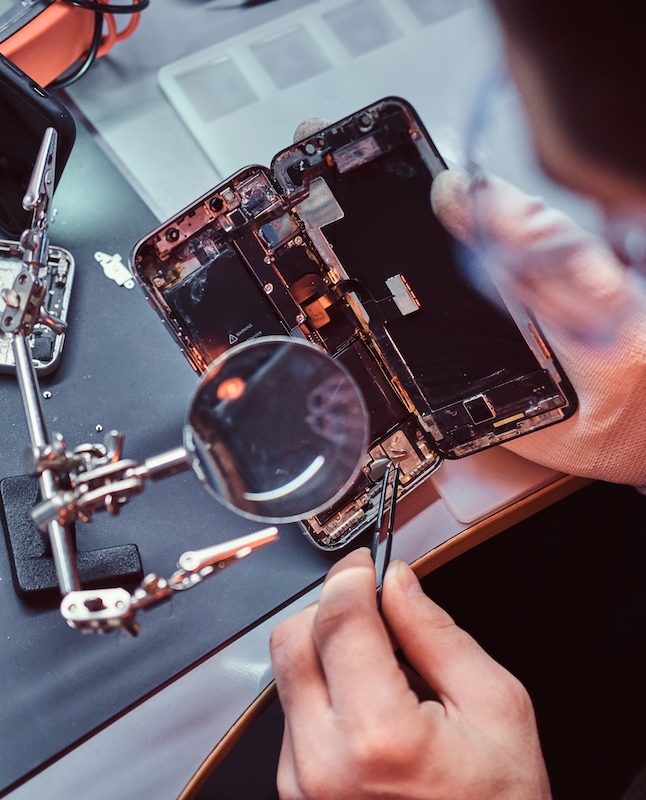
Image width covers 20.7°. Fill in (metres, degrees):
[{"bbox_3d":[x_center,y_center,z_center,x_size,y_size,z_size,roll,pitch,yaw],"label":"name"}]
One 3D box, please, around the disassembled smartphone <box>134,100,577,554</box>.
[{"bbox_3d":[0.012,-0.030,0.680,0.126,0.042,0.145,-31,103,8],"label":"disassembled smartphone"}]

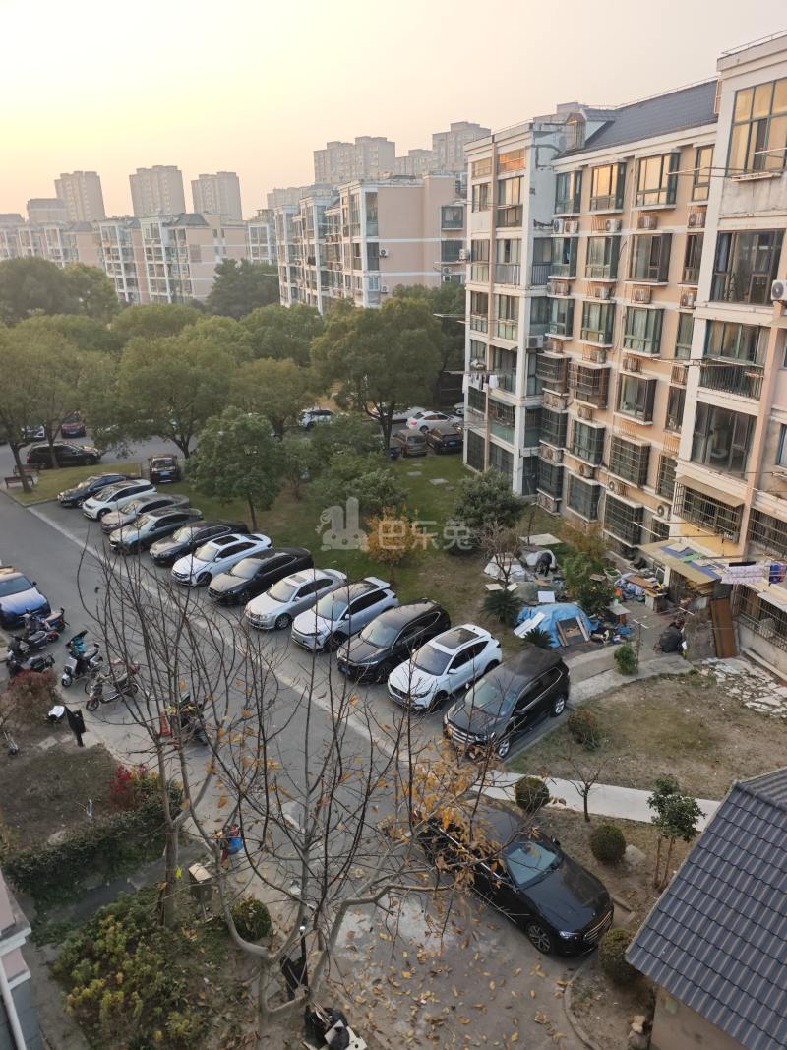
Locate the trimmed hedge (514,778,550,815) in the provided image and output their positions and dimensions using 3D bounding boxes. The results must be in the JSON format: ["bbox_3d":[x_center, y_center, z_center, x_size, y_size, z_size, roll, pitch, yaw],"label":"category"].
[{"bbox_3d":[3.640,7.120,19.100,0.900,0.980,0.900,-1,21,0],"label":"trimmed hedge"}]

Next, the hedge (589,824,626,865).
[{"bbox_3d":[5.275,7.861,17.929,0.894,0.893,0.894,-1,21,0],"label":"hedge"}]

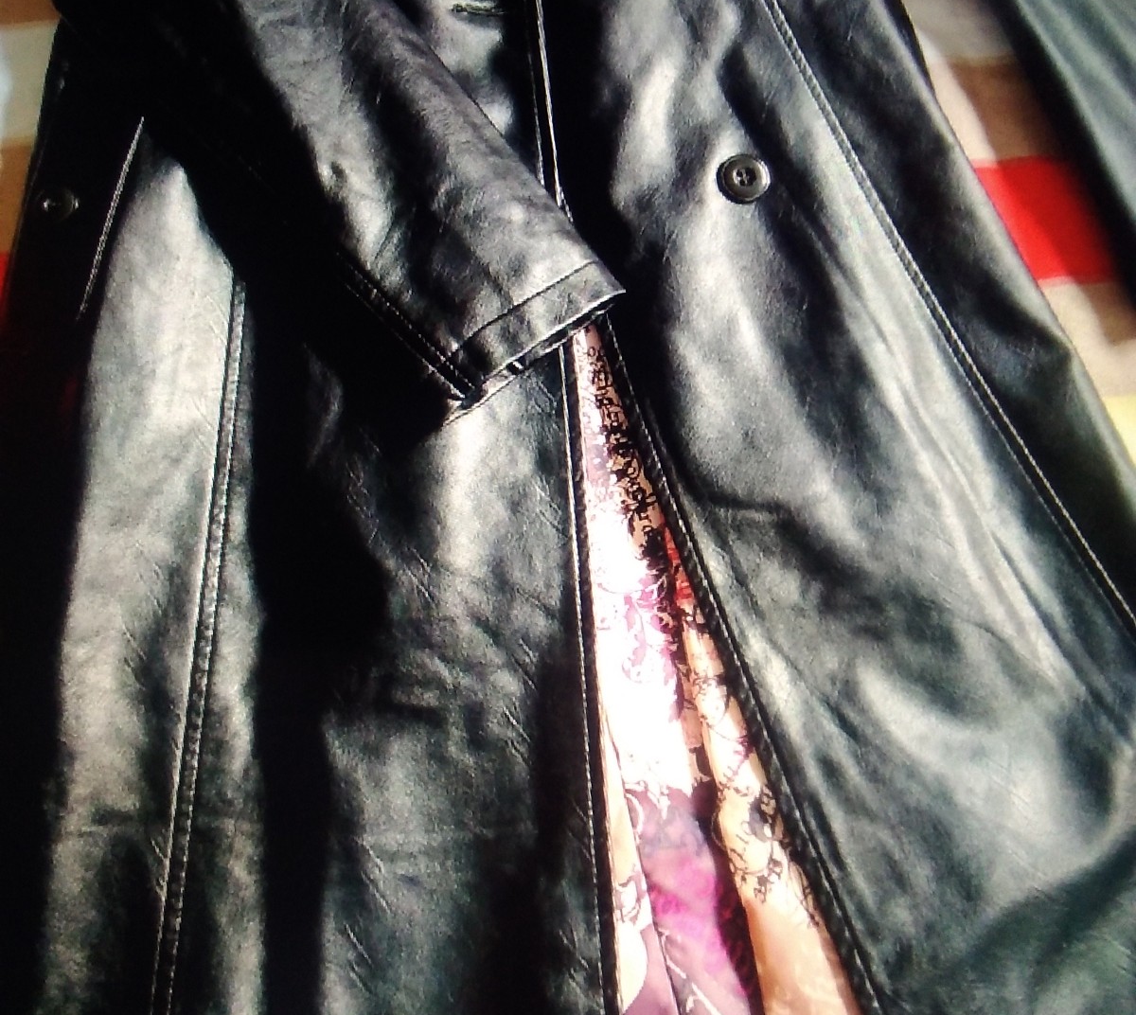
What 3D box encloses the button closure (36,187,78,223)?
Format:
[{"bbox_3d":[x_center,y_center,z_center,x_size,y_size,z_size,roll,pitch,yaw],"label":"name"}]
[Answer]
[{"bbox_3d":[-0.299,-0.177,0.745,0.026,0.005,0.026,0,69,-5],"label":"button closure"}]

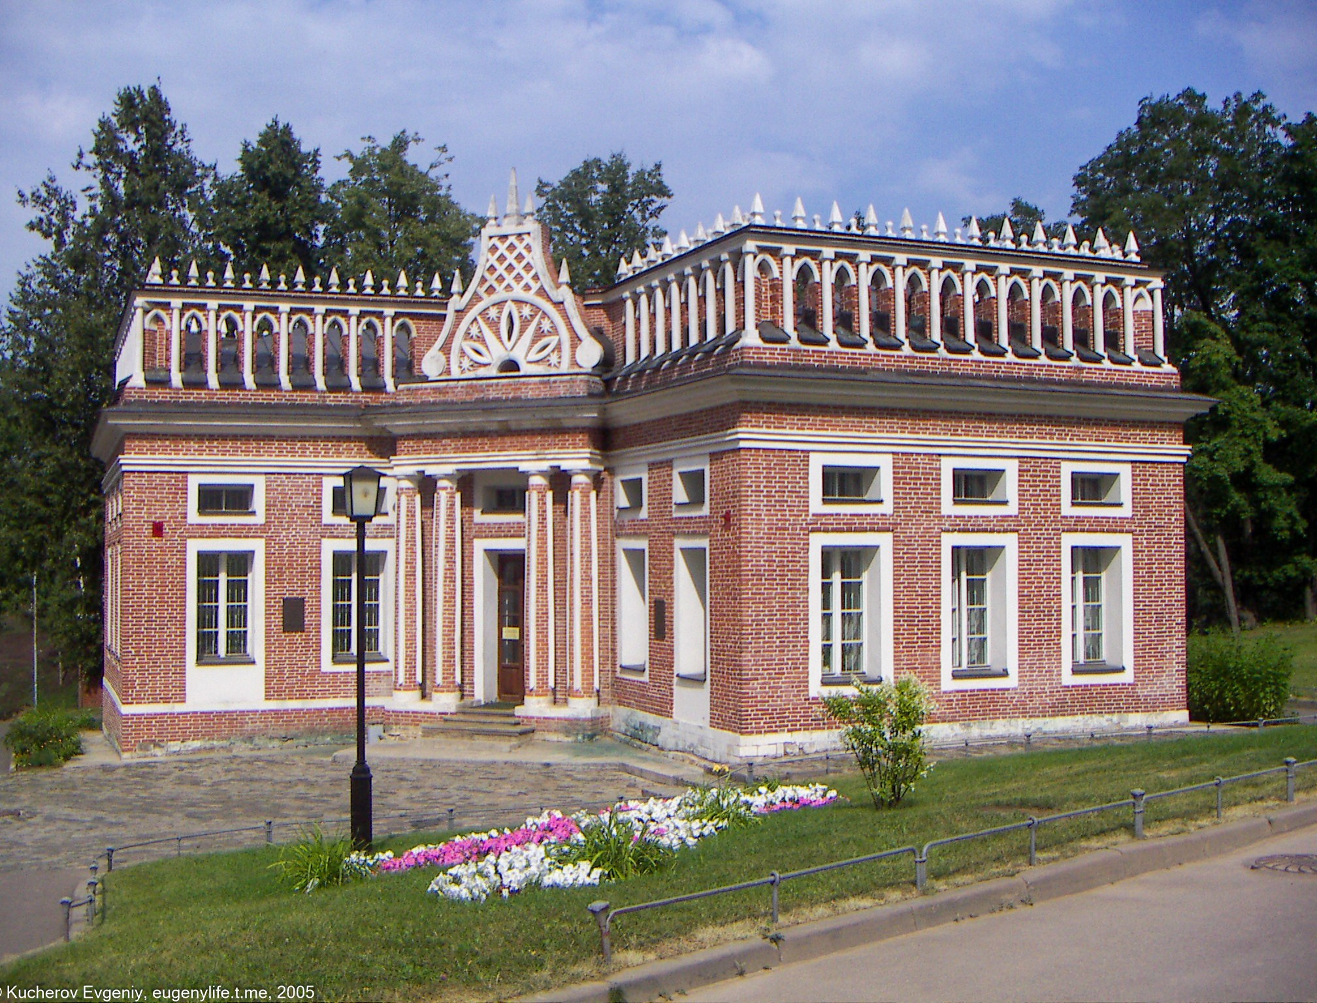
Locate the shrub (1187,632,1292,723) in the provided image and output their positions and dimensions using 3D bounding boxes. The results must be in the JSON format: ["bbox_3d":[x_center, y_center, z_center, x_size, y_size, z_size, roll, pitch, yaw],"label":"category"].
[{"bbox_3d":[10.588,3.247,28.500,1.950,1.600,1.600,1,-2,-24],"label":"shrub"}]

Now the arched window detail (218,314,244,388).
[{"bbox_3d":[-8.438,-2.990,30.547,0.496,1.524,0.305,1,-2,-23],"label":"arched window detail"}]

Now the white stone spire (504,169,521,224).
[{"bbox_3d":[-2.962,-6.200,31.406,0.240,1.090,0.240,-1,-3,23],"label":"white stone spire"}]

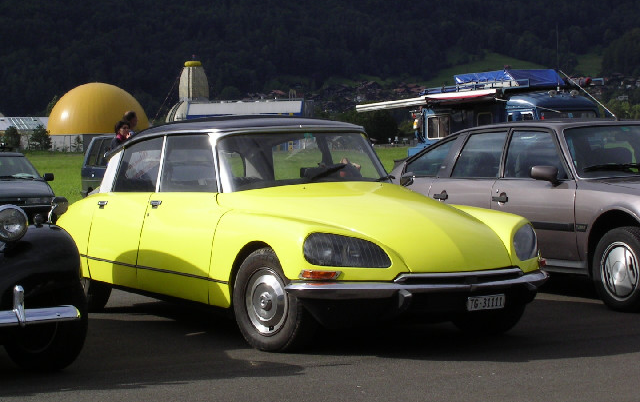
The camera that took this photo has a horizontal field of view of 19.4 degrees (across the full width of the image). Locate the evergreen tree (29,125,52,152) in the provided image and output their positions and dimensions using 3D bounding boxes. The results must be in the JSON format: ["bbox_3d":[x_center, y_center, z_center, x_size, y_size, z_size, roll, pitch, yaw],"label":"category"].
[{"bbox_3d":[-28.439,-6.359,190.000,2.400,2.650,2.400,0,2,0],"label":"evergreen tree"}]

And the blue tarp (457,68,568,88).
[{"bbox_3d":[5.379,-3.491,53.000,1.900,0.500,2.800,-1,2,-20],"label":"blue tarp"}]

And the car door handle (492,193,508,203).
[{"bbox_3d":[1.435,-0.020,14.850,0.050,0.080,0.190,-1,2,-31],"label":"car door handle"}]

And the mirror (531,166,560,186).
[{"bbox_3d":[1.709,-0.193,14.150,0.210,0.150,0.110,-1,2,-31],"label":"mirror"}]

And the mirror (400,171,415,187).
[{"bbox_3d":[0.607,-0.149,12.950,0.110,0.115,0.060,-1,2,-30],"label":"mirror"}]

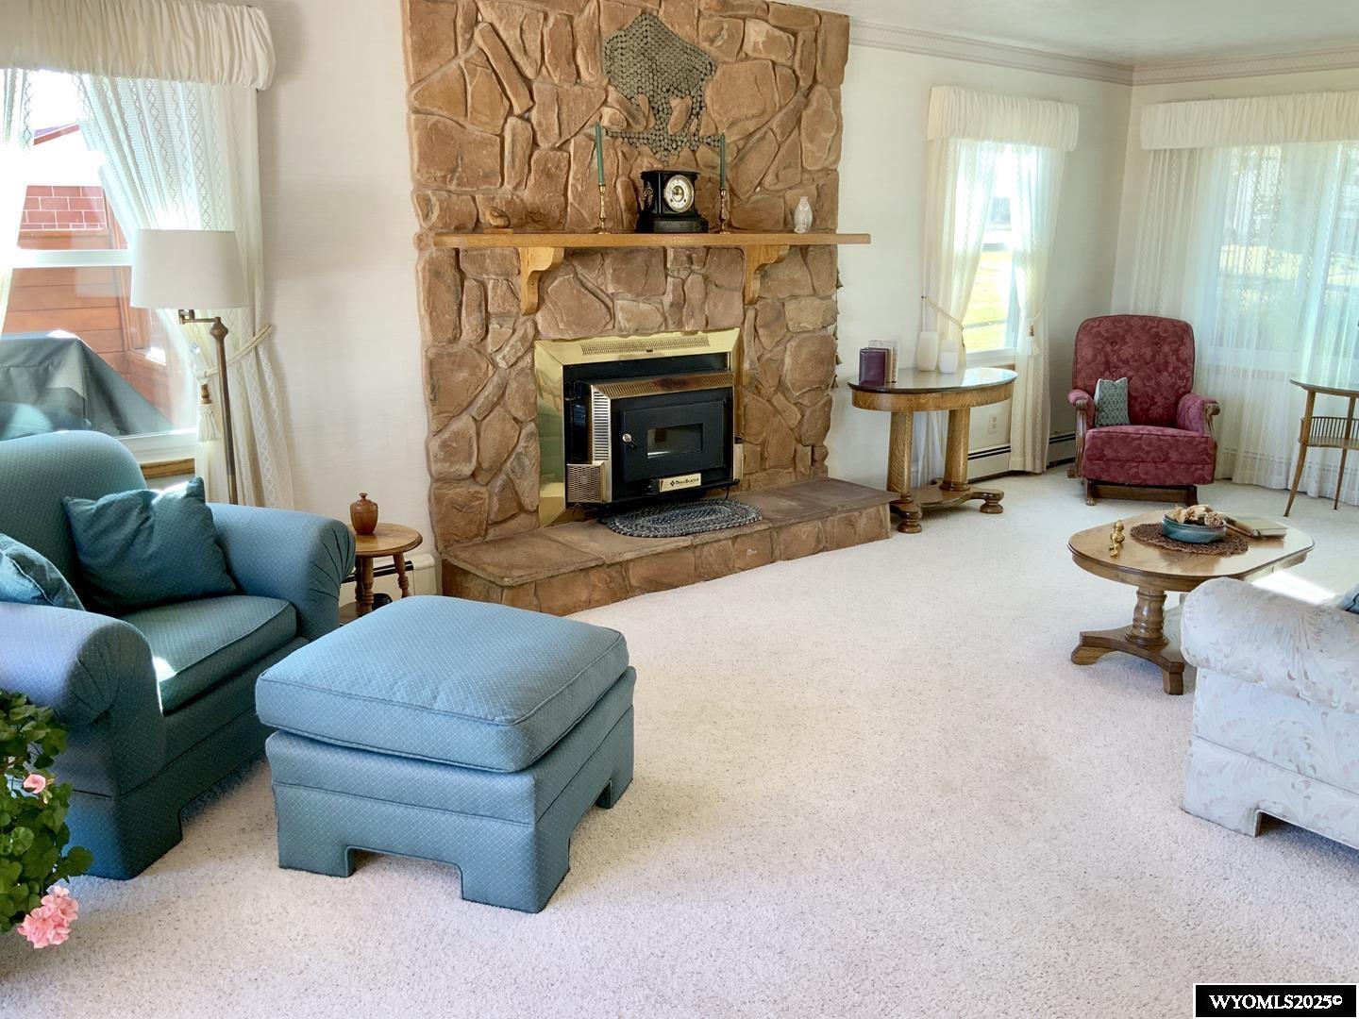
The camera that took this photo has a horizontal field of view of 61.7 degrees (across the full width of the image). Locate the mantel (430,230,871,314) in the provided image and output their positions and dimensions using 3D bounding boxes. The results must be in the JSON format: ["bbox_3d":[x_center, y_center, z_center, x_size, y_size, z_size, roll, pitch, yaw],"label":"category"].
[{"bbox_3d":[-0.013,-1.020,4.900,2.160,0.327,0.265,-11,18,-37],"label":"mantel"}]

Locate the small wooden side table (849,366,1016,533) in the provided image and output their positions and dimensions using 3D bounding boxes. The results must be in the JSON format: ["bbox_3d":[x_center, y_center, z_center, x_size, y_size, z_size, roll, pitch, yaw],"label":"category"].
[{"bbox_3d":[1.298,-0.329,5.972,1.140,0.731,0.600,-11,18,-37],"label":"small wooden side table"}]

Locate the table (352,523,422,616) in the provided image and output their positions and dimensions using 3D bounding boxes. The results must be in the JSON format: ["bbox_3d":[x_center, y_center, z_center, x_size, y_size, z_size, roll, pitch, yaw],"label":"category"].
[{"bbox_3d":[-1.036,0.325,3.828,0.358,0.482,0.358,-11,18,-37],"label":"table"}]

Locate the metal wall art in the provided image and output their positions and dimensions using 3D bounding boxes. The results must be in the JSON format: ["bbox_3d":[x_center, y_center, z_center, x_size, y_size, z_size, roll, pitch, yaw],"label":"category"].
[{"bbox_3d":[-0.062,-1.774,4.788,0.615,0.560,0.050,-11,18,-37],"label":"metal wall art"}]

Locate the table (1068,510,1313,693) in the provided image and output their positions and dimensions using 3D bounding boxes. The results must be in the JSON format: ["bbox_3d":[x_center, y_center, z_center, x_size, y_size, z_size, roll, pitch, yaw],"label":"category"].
[{"bbox_3d":[1.804,0.317,4.098,1.042,0.436,0.640,-11,18,-37],"label":"table"}]

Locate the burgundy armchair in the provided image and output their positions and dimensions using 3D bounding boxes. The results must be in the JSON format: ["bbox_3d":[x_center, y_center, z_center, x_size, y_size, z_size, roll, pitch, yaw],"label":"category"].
[{"bbox_3d":[2.595,-0.577,6.513,0.770,0.975,0.820,2,15,5],"label":"burgundy armchair"}]

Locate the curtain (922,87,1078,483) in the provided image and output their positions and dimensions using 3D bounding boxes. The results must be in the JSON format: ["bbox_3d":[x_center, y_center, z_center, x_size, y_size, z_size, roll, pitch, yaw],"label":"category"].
[{"bbox_3d":[1.774,-1.199,6.446,1.130,2.170,0.180,-11,18,-37],"label":"curtain"}]

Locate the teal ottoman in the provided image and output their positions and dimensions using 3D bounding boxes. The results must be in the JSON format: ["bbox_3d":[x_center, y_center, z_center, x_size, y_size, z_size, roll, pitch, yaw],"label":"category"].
[{"bbox_3d":[-0.542,0.570,2.893,0.675,0.485,0.675,5,15,16],"label":"teal ottoman"}]

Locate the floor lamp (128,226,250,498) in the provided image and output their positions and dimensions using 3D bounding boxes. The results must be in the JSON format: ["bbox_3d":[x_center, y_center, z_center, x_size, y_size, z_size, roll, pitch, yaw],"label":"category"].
[{"bbox_3d":[-1.500,-0.137,3.632,0.400,1.463,0.370,-11,18,-37],"label":"floor lamp"}]

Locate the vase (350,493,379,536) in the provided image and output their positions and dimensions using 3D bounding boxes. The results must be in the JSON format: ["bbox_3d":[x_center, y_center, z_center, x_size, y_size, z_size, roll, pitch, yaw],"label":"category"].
[{"bbox_3d":[-1.053,0.014,3.789,0.094,0.139,0.094,-11,18,-37],"label":"vase"}]

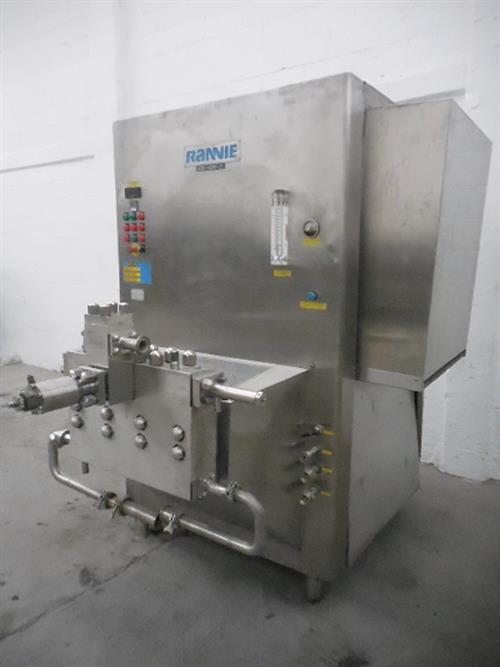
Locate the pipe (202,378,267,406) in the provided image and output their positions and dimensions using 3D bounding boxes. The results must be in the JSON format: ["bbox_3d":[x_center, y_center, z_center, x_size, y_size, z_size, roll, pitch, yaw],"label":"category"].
[{"bbox_3d":[-0.047,0.139,1.194,0.192,0.031,0.030,7,12,33],"label":"pipe"}]

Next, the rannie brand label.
[{"bbox_3d":[-0.135,-0.655,1.764,0.260,0.066,0.006,7,12,33],"label":"rannie brand label"}]

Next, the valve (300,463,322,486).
[{"bbox_3d":[0.212,0.486,1.657,0.038,0.050,0.100,7,12,33],"label":"valve"}]

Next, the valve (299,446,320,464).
[{"bbox_3d":[0.207,0.417,1.648,0.035,0.040,0.110,7,12,33],"label":"valve"}]

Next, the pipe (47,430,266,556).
[{"bbox_3d":[-0.338,0.456,1.446,0.903,0.207,0.062,7,12,33],"label":"pipe"}]

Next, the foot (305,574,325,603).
[{"bbox_3d":[0.244,0.954,1.833,0.056,0.132,0.056,7,12,33],"label":"foot"}]

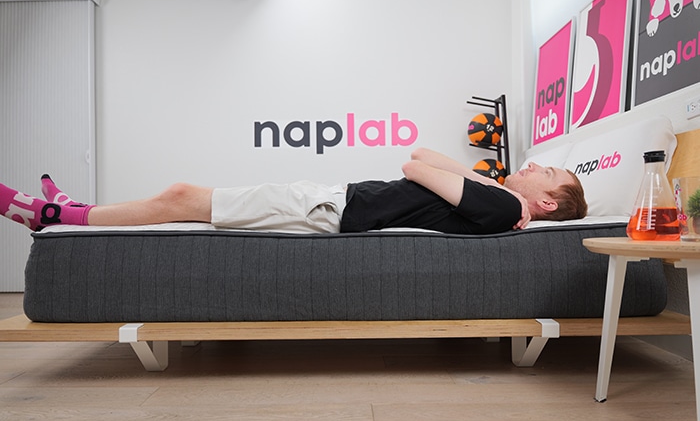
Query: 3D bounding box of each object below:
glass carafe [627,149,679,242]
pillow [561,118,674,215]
[{"bbox_3d":[0.768,-0.038,1.175,0.117,0.229,0.117,0,0,0],"label":"glass carafe"},{"bbox_3d":[1.015,-0.148,1.855,0.155,0.390,0.650,18,0,-2],"label":"pillow"}]

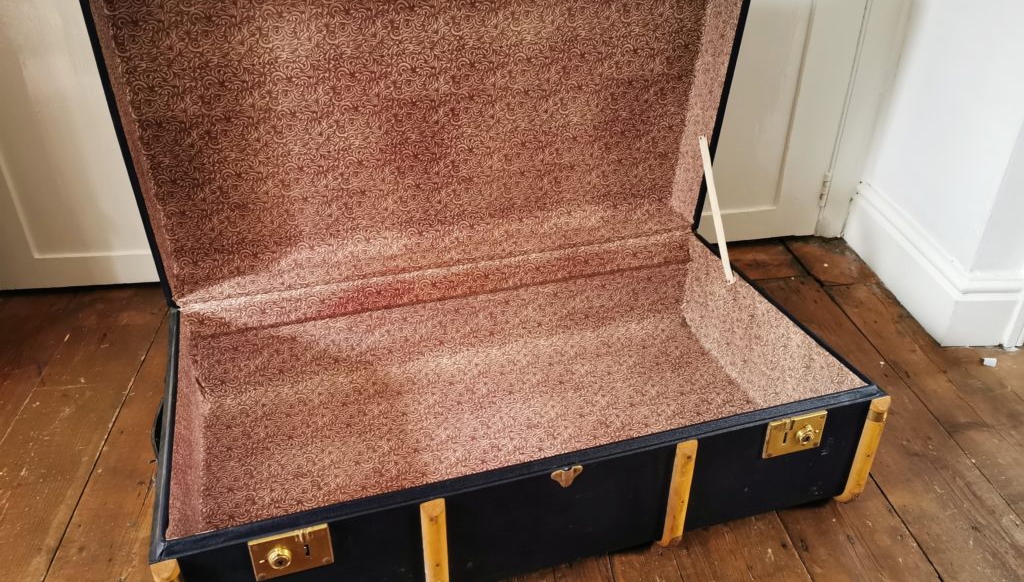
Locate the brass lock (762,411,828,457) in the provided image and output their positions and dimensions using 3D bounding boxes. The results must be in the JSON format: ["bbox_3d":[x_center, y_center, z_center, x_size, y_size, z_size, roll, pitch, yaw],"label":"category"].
[{"bbox_3d":[0.368,0.189,1.025,0.086,0.058,0.015,-9,32,-15],"label":"brass lock"}]

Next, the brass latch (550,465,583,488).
[{"bbox_3d":[0.066,0.223,0.935,0.039,0.028,0.009,-9,32,-15],"label":"brass latch"}]

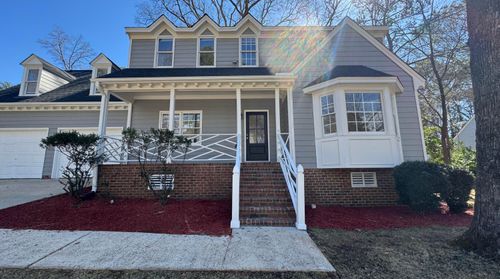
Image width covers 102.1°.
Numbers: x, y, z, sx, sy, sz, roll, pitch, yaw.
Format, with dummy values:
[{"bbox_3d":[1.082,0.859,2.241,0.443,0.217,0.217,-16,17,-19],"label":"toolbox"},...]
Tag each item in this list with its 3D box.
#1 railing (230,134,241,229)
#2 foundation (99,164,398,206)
[{"bbox_3d":[-0.324,0.839,5.436,0.200,2.370,2.200,-1,-9,0],"label":"railing"},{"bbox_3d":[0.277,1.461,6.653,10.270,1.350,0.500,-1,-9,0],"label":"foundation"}]

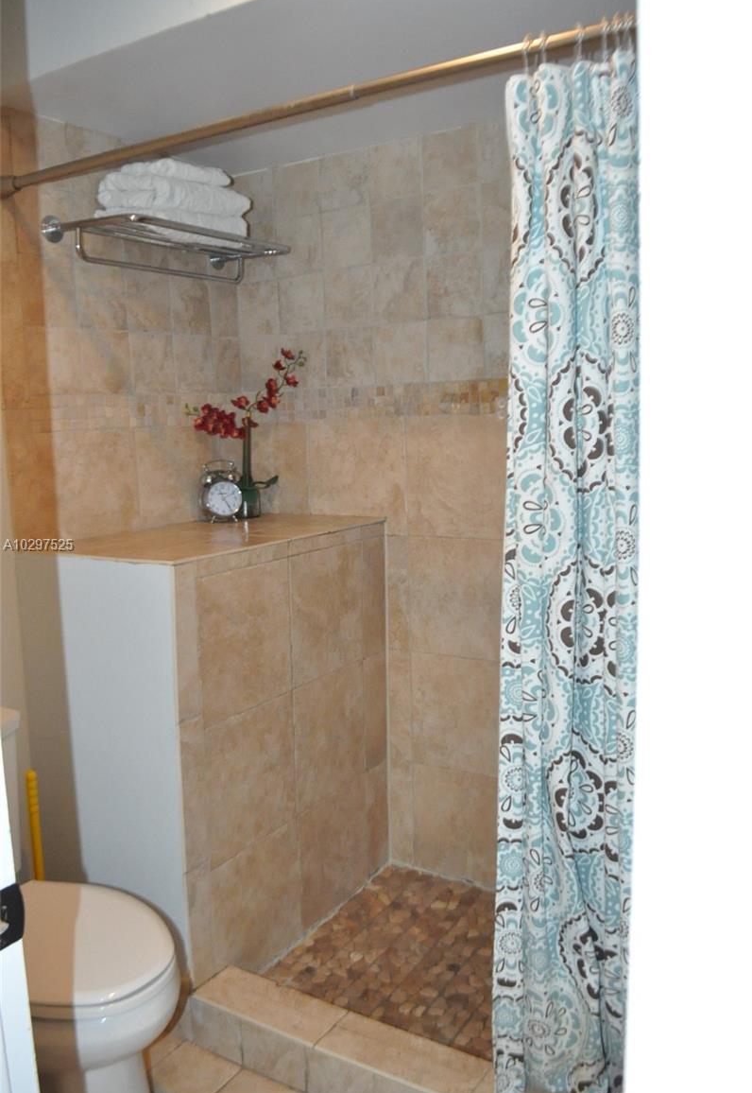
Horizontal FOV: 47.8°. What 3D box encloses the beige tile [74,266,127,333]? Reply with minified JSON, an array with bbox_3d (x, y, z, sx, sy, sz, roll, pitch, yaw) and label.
[{"bbox_3d":[-0.680,-0.617,2.099,0.012,0.153,0.154,3,9,31],"label":"beige tile"}]

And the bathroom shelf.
[{"bbox_3d":[-0.485,-0.737,2.131,0.276,0.114,0.614,3,9,31],"label":"bathroom shelf"}]

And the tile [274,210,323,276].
[{"bbox_3d":[-0.221,-0.874,2.463,0.168,0.157,0.010,4,10,33],"label":"tile"}]

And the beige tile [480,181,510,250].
[{"bbox_3d":[0.347,-0.854,2.177,0.160,0.160,0.012,3,9,30],"label":"beige tile"}]

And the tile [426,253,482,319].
[{"bbox_3d":[0.210,-0.699,2.282,0.160,0.160,0.012,3,9,30],"label":"tile"}]

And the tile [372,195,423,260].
[{"bbox_3d":[0.058,-0.851,2.284,0.157,0.143,0.010,4,10,33],"label":"tile"}]

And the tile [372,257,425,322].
[{"bbox_3d":[0.067,-0.691,2.317,0.160,0.160,0.012,3,9,31],"label":"tile"}]

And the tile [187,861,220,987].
[{"bbox_3d":[-0.388,0.839,1.886,0.010,0.247,0.078,4,10,33],"label":"tile"}]

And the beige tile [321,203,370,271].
[{"bbox_3d":[-0.076,-0.832,2.301,0.158,0.154,0.012,3,9,31],"label":"beige tile"}]

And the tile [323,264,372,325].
[{"bbox_3d":[-0.075,-0.715,2.447,0.161,0.160,0.012,3,9,30],"label":"tile"}]

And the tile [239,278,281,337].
[{"bbox_3d":[-0.357,-0.730,2.611,0.157,0.160,0.012,3,9,30],"label":"tile"}]

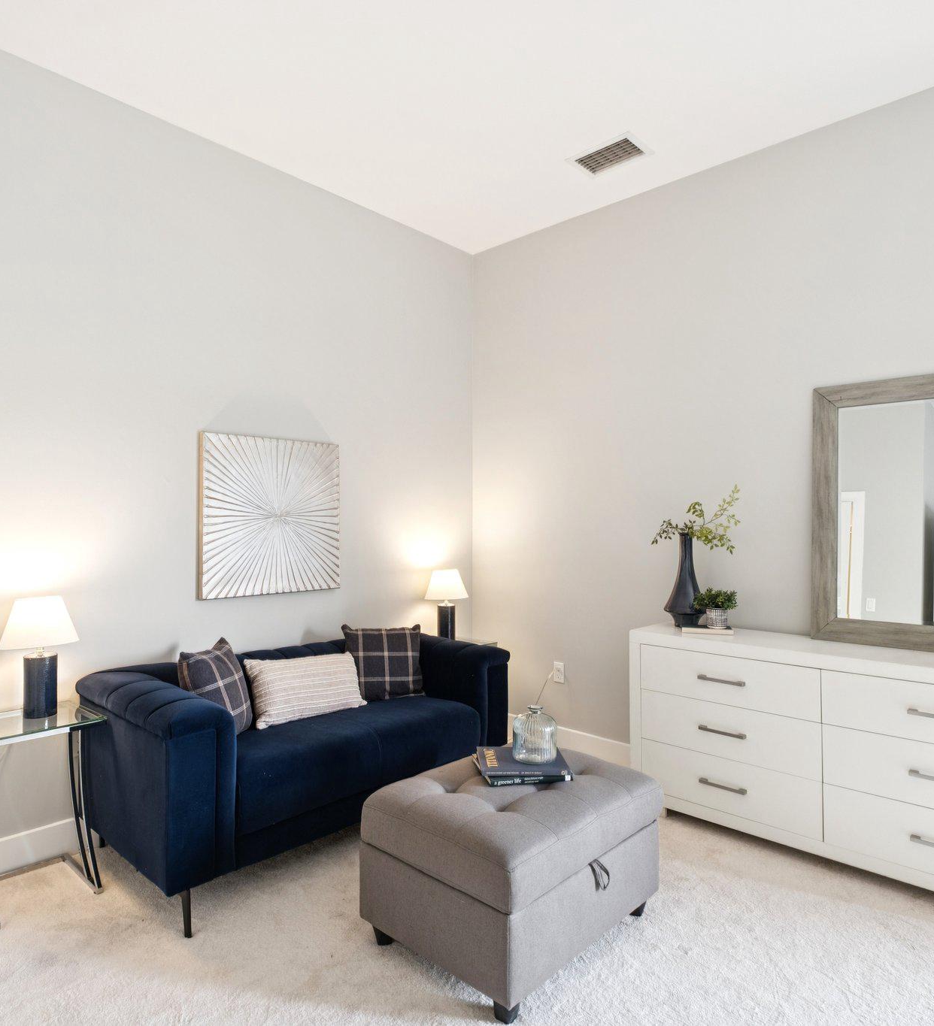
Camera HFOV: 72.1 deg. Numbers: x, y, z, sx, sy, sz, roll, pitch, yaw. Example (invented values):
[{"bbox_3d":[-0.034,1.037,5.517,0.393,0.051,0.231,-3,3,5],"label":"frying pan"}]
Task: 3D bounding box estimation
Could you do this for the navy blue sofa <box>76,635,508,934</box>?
[{"bbox_3d":[-0.663,0.996,2.809,0.825,0.707,1.598,-1,-1,44],"label":"navy blue sofa"}]

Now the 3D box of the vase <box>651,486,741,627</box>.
[{"bbox_3d":[1.091,0.205,3.055,0.262,0.655,0.380,-1,-1,45],"label":"vase"}]

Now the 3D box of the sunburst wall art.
[{"bbox_3d":[-0.950,0.018,3.118,0.044,0.747,0.723,-1,-1,45],"label":"sunburst wall art"}]

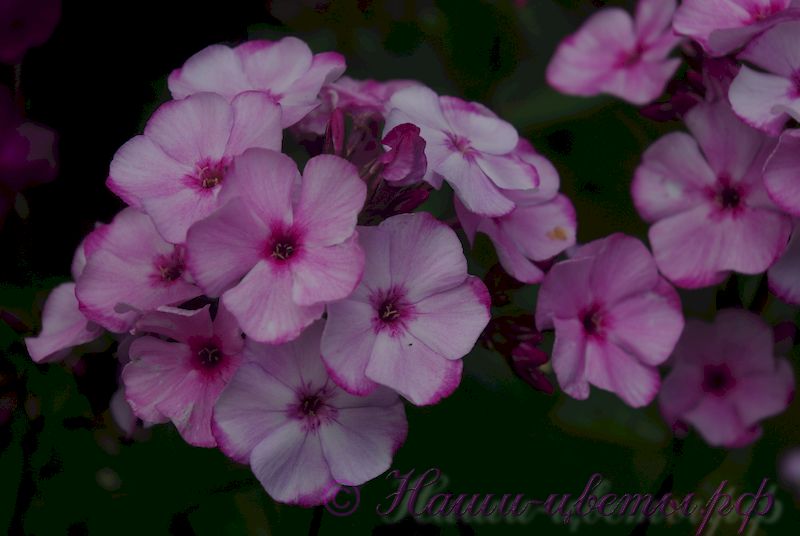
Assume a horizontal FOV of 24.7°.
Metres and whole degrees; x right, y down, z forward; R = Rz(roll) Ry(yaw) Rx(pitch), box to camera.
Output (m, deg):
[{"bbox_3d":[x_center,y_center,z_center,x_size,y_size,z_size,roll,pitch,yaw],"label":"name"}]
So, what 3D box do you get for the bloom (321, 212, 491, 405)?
[{"bbox_3d":[0.001,0.008,0.343,0.033,0.036,0.012,-3,3,-7],"label":"bloom"}]

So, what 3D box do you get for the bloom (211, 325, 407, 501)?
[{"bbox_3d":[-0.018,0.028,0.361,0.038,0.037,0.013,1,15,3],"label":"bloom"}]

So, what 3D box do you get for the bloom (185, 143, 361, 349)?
[{"bbox_3d":[-0.023,-0.004,0.338,0.033,0.036,0.012,2,-2,5],"label":"bloom"}]

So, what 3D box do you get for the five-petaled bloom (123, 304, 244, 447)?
[{"bbox_3d":[-0.041,0.020,0.352,0.028,0.029,0.012,8,5,17],"label":"five-petaled bloom"}]

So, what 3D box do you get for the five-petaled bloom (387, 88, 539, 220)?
[{"bbox_3d":[0.012,-0.023,0.358,0.034,0.012,0.032,-21,68,-37],"label":"five-petaled bloom"}]

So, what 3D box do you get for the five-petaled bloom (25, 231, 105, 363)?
[{"bbox_3d":[-0.065,0.006,0.369,0.013,0.029,0.031,21,5,-46],"label":"five-petaled bloom"}]

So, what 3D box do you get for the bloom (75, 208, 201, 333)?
[{"bbox_3d":[-0.049,0.001,0.354,0.032,0.028,0.012,15,-12,29],"label":"bloom"}]

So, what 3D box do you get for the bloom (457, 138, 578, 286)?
[{"bbox_3d":[0.023,-0.011,0.366,0.031,0.031,0.013,-18,2,-32],"label":"bloom"}]

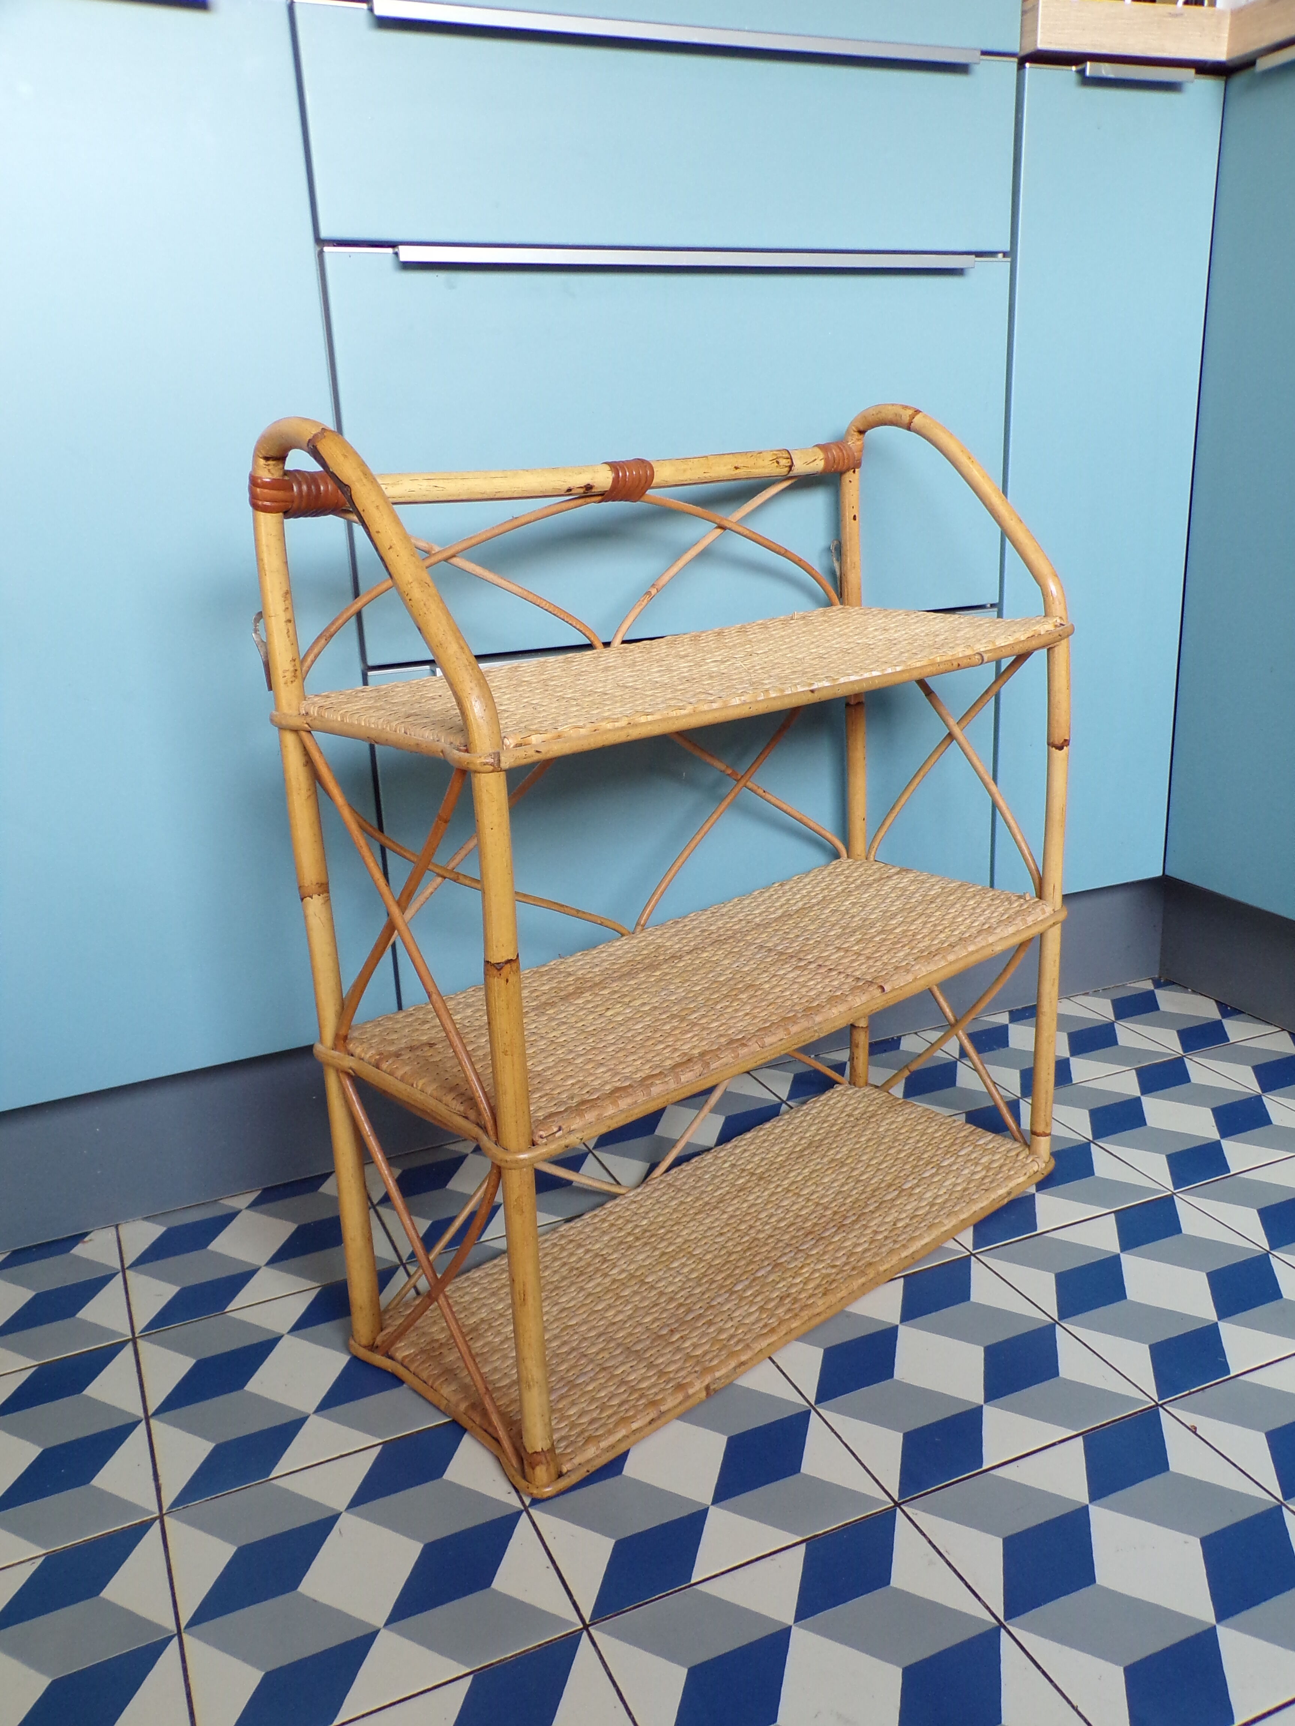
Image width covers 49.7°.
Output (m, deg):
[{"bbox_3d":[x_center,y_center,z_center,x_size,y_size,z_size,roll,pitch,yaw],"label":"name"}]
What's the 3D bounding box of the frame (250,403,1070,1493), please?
[{"bbox_3d":[0.055,0.003,1.004,0.562,0.637,0.228,-17,22,-39],"label":"frame"}]

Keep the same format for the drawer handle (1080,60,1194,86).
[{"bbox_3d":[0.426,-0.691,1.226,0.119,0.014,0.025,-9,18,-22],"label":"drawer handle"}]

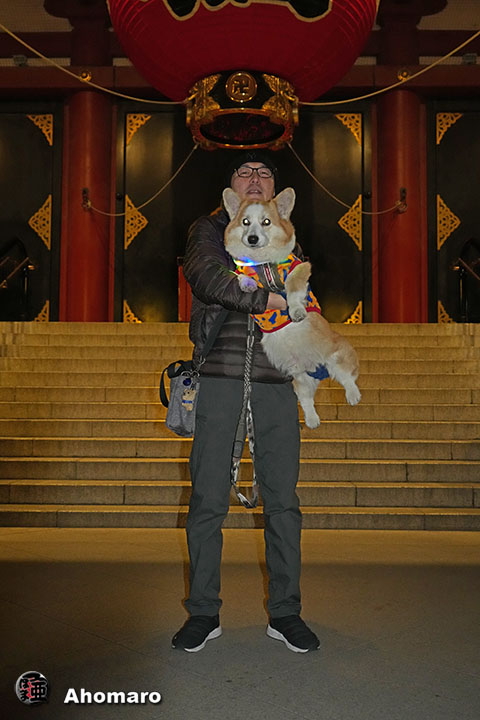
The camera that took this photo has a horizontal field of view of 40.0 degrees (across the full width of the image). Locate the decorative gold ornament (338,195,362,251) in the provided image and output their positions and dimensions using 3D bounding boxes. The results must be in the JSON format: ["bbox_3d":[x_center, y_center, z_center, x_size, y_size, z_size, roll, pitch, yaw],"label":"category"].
[{"bbox_3d":[1.740,-2.162,10.399,0.376,0.905,0.030,0,-3,1],"label":"decorative gold ornament"}]

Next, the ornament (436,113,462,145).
[{"bbox_3d":[3.321,-3.659,10.449,0.417,0.512,0.030,0,-3,1],"label":"ornament"}]

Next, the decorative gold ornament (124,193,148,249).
[{"bbox_3d":[-1.636,-2.178,10.459,0.385,0.903,0.030,0,-3,1],"label":"decorative gold ornament"}]

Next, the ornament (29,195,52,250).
[{"bbox_3d":[-3.170,-2.182,10.486,0.384,0.909,0.030,0,-3,1],"label":"ornament"}]

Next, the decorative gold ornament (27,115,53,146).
[{"bbox_3d":[-3.204,-3.680,10.566,0.431,0.521,0.030,0,-3,1],"label":"decorative gold ornament"}]

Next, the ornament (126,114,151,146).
[{"bbox_3d":[-1.615,-3.674,10.537,0.396,0.516,0.030,0,-3,1],"label":"ornament"}]

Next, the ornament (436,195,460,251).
[{"bbox_3d":[3.286,-2.156,10.371,0.378,0.902,0.030,0,-3,1],"label":"ornament"}]

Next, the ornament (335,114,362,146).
[{"bbox_3d":[1.730,-3.658,10.477,0.426,0.512,0.030,0,-3,1],"label":"ornament"}]

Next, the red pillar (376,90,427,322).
[{"bbox_3d":[2.509,-2.174,10.286,0.700,3.928,0.700,0,-3,1],"label":"red pillar"}]

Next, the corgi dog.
[{"bbox_3d":[0.167,-0.172,2.139,0.442,0.771,0.360,0,-3,1],"label":"corgi dog"}]

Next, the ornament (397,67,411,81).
[{"bbox_3d":[2.485,-4.337,9.999,0.211,0.210,0.120,0,-3,1],"label":"ornament"}]

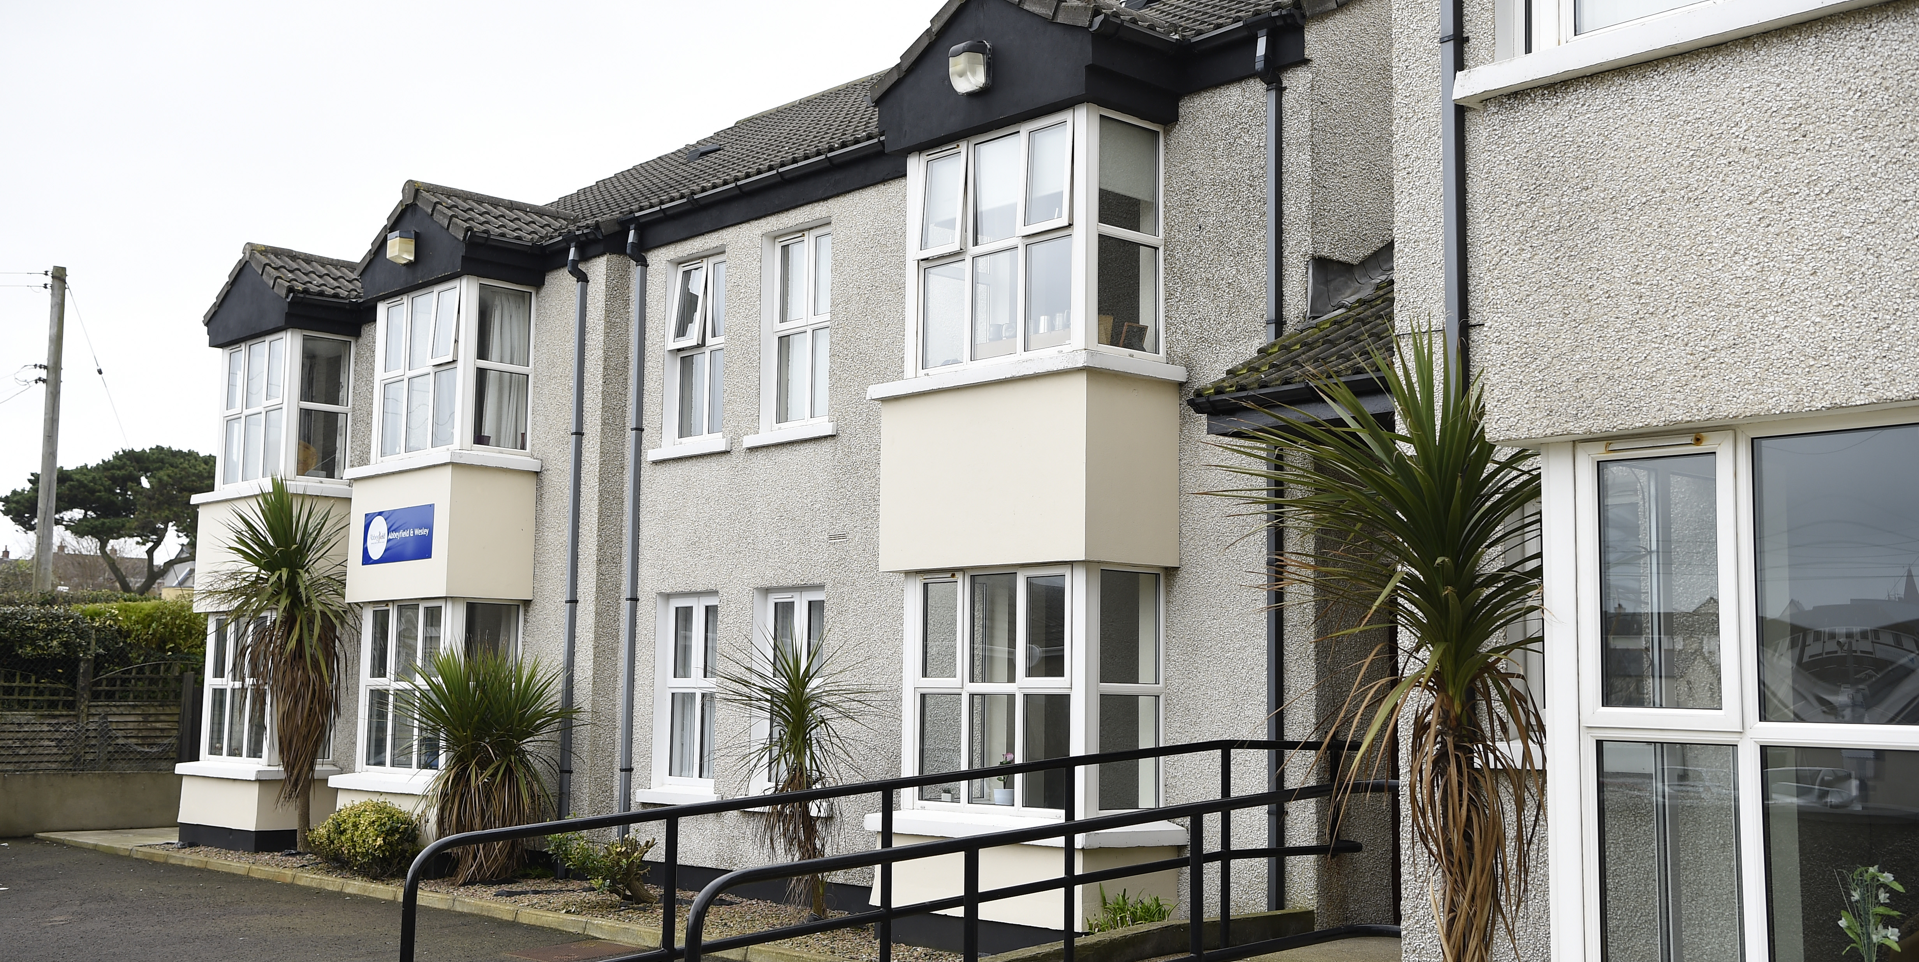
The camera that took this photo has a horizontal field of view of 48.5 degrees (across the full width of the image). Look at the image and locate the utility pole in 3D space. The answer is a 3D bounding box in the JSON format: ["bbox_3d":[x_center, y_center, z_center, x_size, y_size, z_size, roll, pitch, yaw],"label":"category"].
[{"bbox_3d":[-12.719,0.771,29.590,0.260,7.600,0.260,6,-8,-41],"label":"utility pole"}]

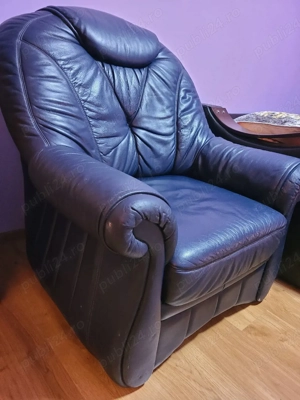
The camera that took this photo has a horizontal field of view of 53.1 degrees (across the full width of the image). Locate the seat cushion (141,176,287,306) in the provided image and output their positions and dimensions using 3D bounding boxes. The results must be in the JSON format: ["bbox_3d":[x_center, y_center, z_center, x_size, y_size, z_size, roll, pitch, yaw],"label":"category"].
[{"bbox_3d":[0.095,0.091,1.151,0.603,0.170,0.595,-12,28,-38],"label":"seat cushion"}]

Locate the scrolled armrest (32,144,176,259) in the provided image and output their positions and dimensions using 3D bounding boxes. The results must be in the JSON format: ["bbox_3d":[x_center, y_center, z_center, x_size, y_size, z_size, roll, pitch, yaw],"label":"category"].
[{"bbox_3d":[-0.180,-0.040,0.841,0.209,0.166,0.571,-12,28,-38],"label":"scrolled armrest"}]

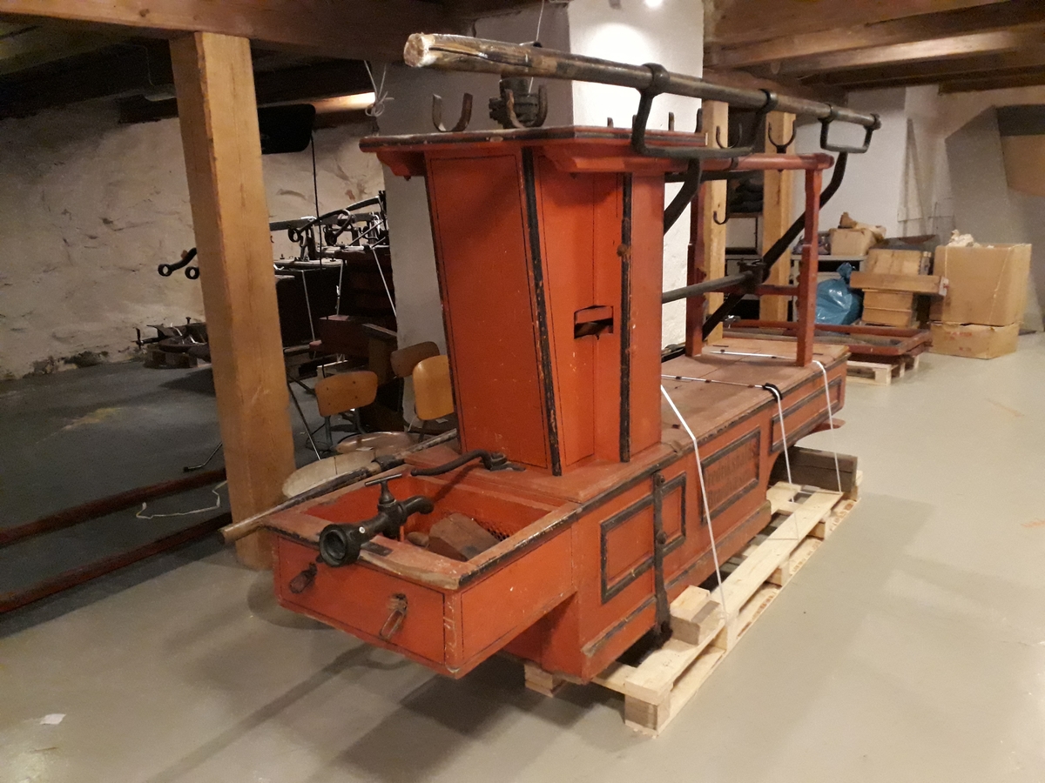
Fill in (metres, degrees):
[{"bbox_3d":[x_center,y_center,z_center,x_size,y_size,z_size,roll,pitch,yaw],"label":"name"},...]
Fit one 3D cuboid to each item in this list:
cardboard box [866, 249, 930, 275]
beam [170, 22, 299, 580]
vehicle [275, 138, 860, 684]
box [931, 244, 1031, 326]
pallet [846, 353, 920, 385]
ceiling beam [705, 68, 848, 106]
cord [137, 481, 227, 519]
[{"bbox_3d":[3.376,-1.151,7.226,0.280,0.220,0.500,-14,18,-40],"label":"cardboard box"},{"bbox_3d":[-1.152,-0.309,3.366,0.176,2.134,0.227,10,18,41],"label":"beam"},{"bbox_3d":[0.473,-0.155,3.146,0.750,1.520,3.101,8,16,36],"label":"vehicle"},{"bbox_3d":[4.097,-0.980,7.302,0.483,0.675,0.594,-13,17,-39],"label":"box"},{"bbox_3d":[2.664,-0.267,6.917,1.208,0.146,0.826,10,18,43],"label":"pallet"},{"bbox_3d":[1.895,-2.290,6.191,0.201,0.201,2.215,10,18,43],"label":"ceiling beam"},{"bbox_3d":[-1.790,0.576,4.333,0.400,0.025,0.480,-5,14,-14],"label":"cord"}]

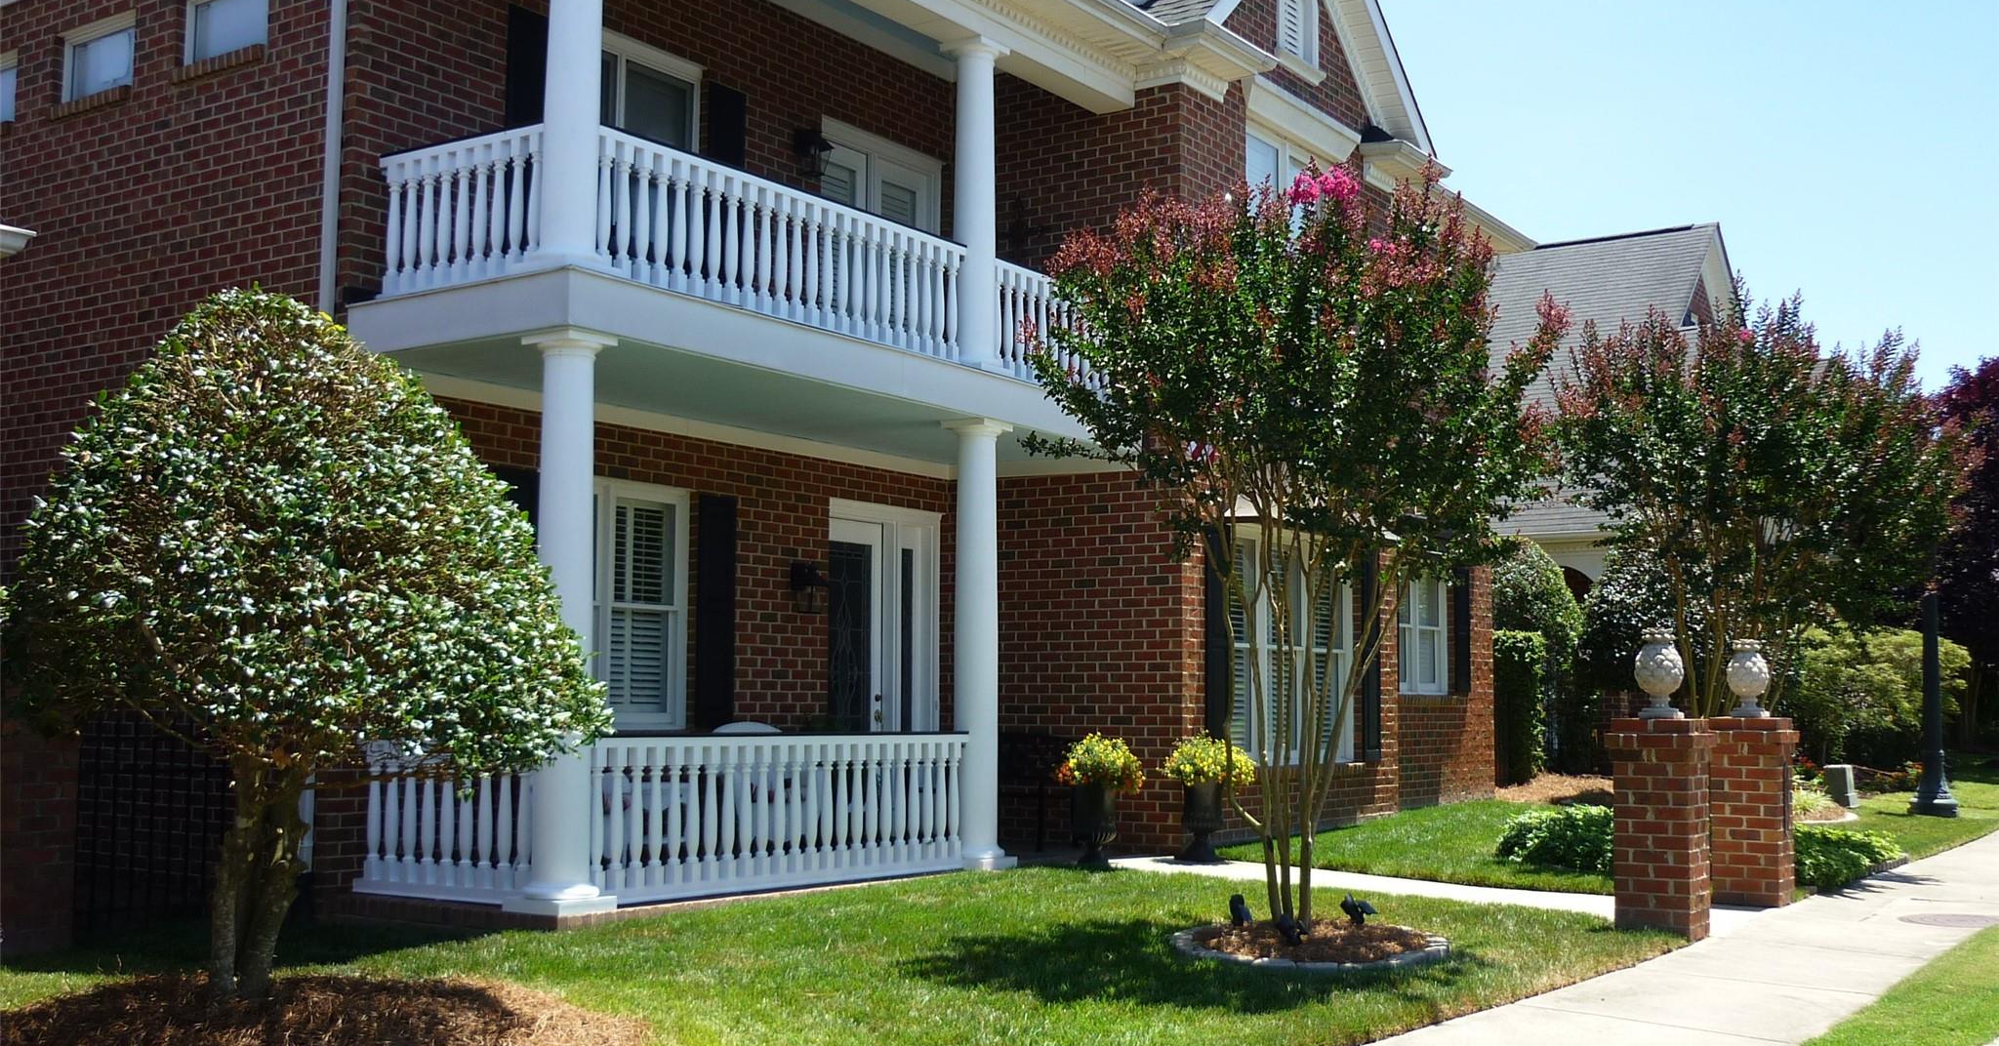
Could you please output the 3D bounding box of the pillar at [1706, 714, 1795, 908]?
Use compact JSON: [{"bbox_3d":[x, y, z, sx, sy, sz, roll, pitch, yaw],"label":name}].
[{"bbox_3d":[5.078,1.936,12.829,0.490,1.245,0.490,-3,-6,34],"label":"pillar"}]

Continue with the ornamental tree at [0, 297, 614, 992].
[{"bbox_3d":[-2.825,0.460,7.720,2.450,2.860,2.400,2,-6,-20],"label":"ornamental tree"}]

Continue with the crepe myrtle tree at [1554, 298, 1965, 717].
[{"bbox_3d":[5.781,0.432,14.500,3.100,4.350,3.050,-2,-6,22],"label":"crepe myrtle tree"}]

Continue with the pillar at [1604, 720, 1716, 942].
[{"bbox_3d":[3.763,1.729,10.832,0.490,1.230,0.490,-3,-6,34],"label":"pillar"}]

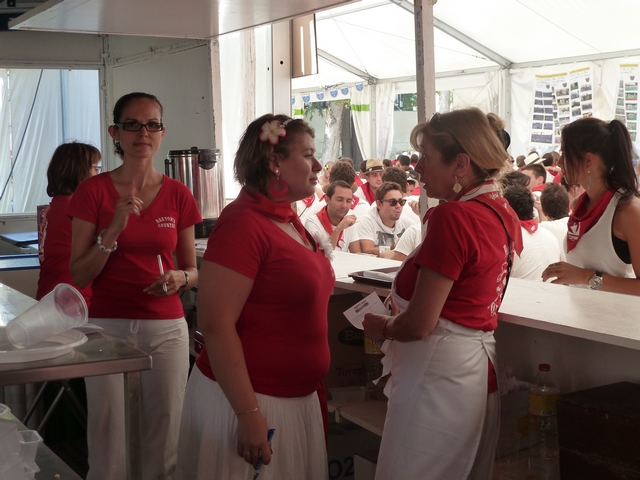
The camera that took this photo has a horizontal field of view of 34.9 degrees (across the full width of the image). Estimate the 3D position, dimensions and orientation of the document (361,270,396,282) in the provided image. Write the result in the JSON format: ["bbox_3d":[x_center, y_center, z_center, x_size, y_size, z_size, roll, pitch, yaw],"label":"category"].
[{"bbox_3d":[0.232,0.134,3.550,0.190,0.025,0.240,-1,6,13],"label":"document"}]

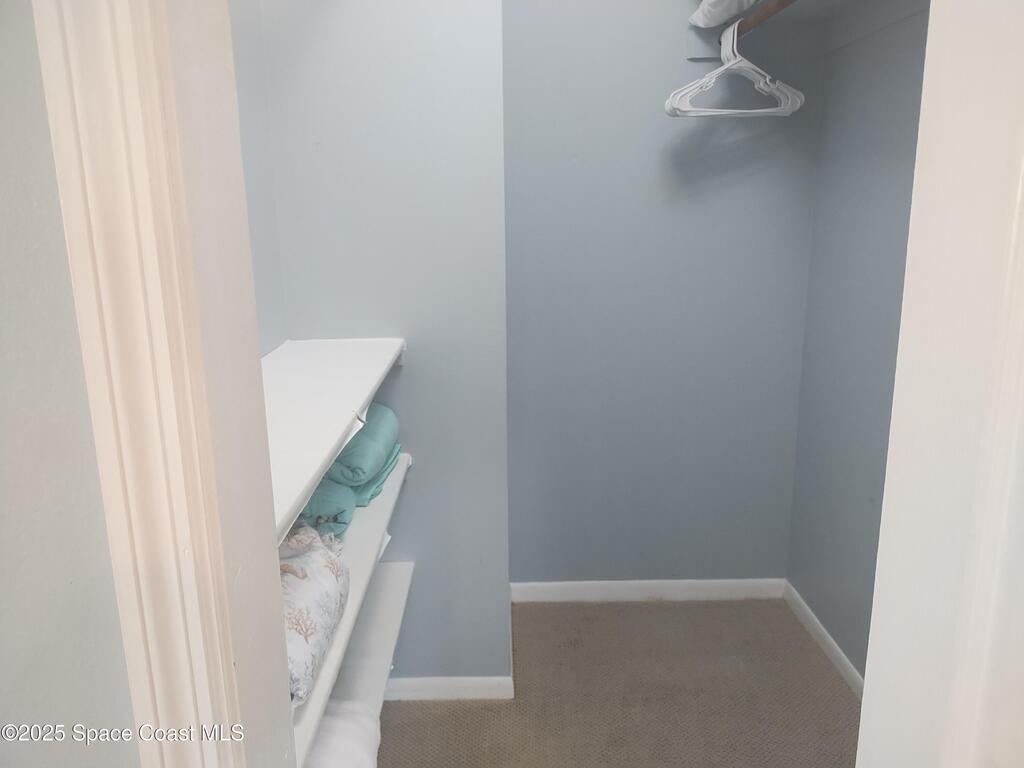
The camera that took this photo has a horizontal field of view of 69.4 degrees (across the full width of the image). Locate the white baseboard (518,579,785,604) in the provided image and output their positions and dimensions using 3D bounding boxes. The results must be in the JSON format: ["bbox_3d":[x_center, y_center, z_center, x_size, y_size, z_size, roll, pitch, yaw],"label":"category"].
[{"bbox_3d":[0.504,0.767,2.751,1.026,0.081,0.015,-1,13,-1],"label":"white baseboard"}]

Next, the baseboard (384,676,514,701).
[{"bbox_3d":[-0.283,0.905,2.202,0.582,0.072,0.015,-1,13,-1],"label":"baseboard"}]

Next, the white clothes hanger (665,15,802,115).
[{"bbox_3d":[0.685,-0.969,2.273,0.407,0.266,0.119,-1,13,-1],"label":"white clothes hanger"}]

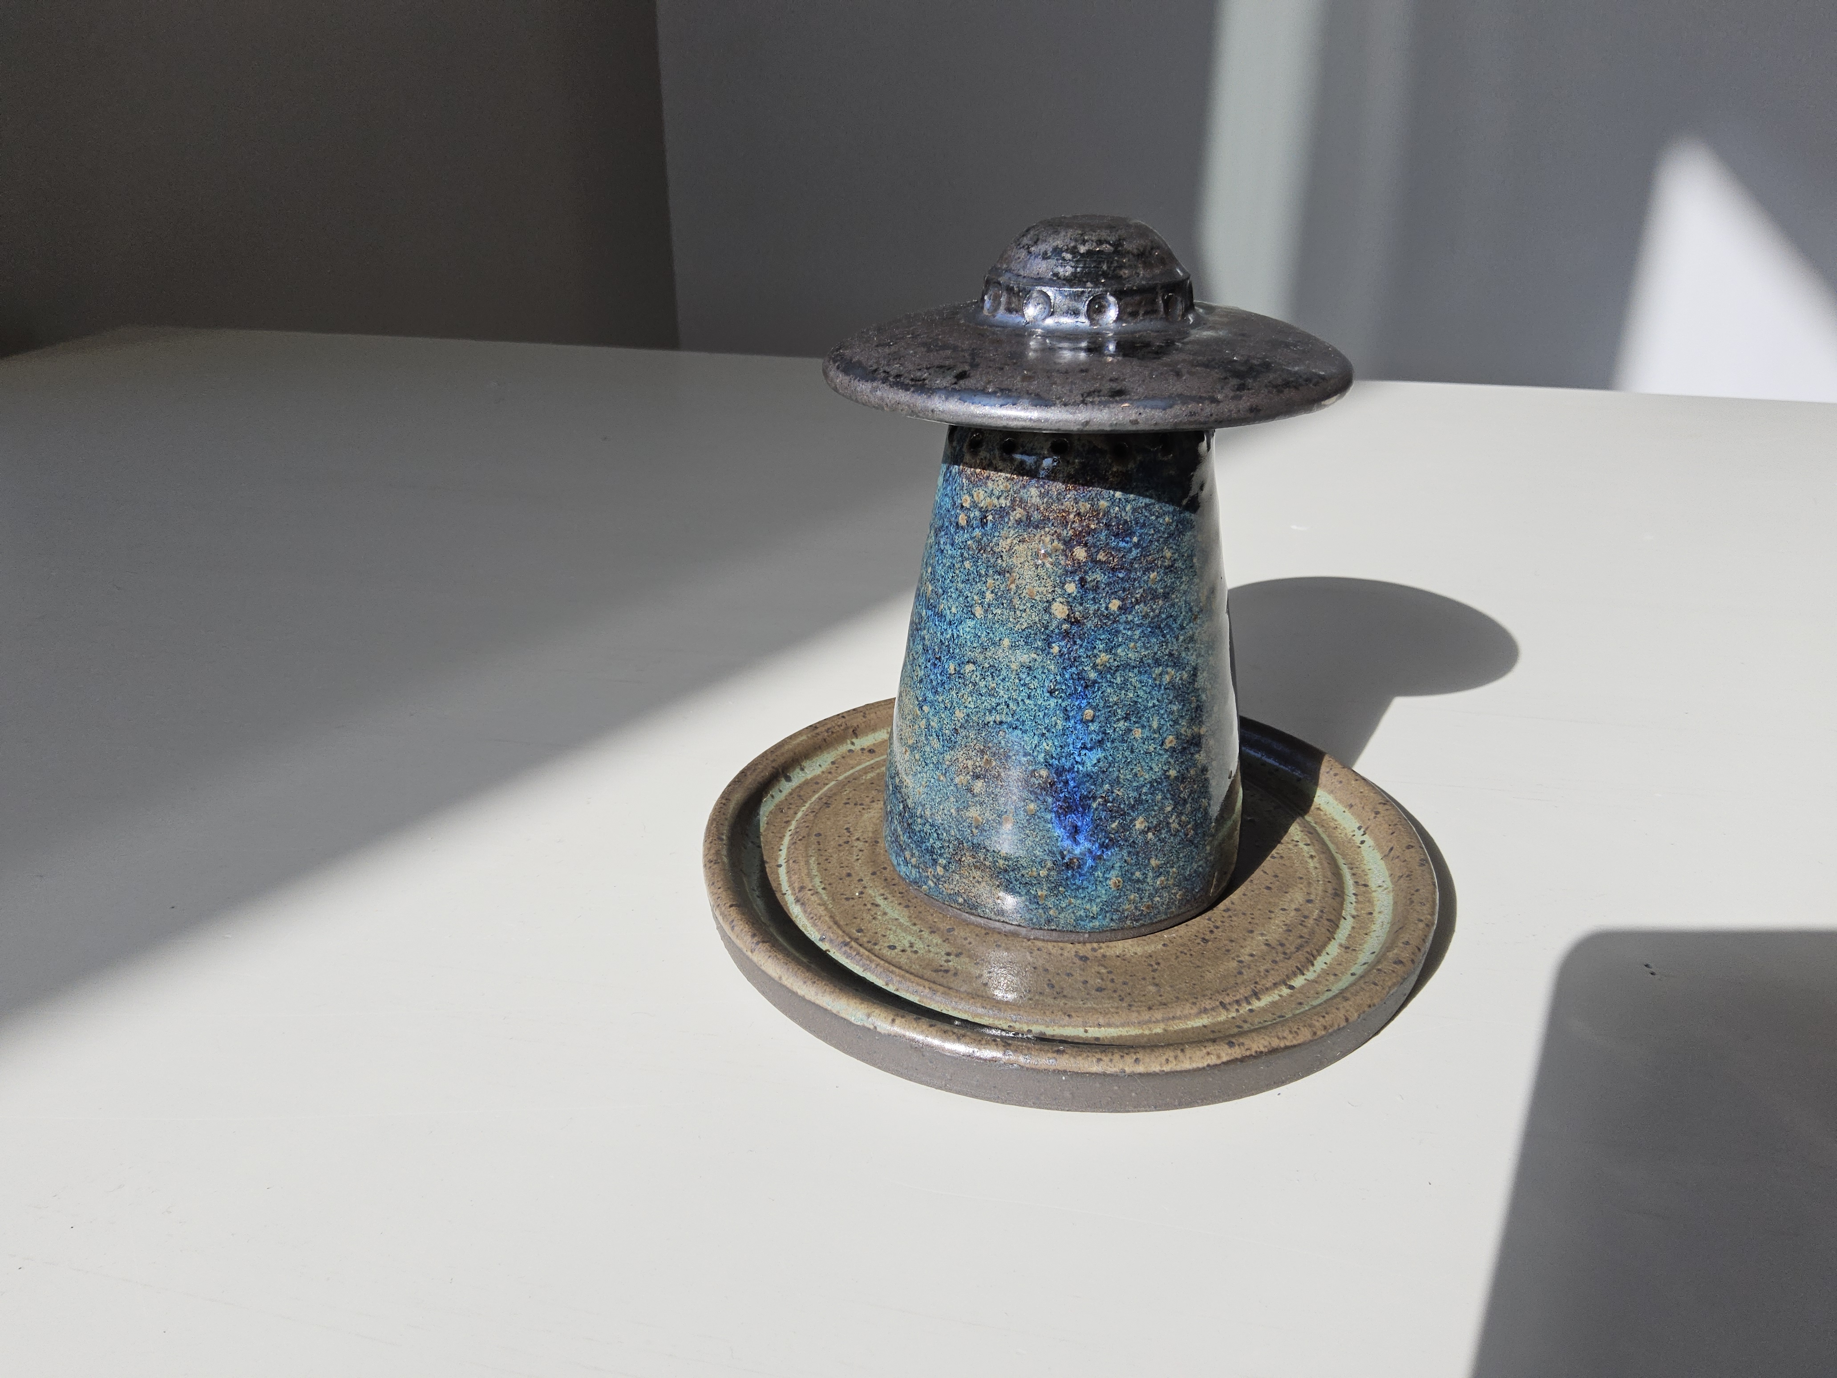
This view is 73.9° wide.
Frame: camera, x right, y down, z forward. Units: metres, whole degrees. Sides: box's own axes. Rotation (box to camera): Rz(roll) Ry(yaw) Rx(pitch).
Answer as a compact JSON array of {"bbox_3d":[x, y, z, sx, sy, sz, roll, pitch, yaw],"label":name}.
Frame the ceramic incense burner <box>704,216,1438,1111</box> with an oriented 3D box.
[{"bbox_3d":[0.029,-0.020,0.231,0.148,0.128,0.148,3,25,7],"label":"ceramic incense burner"}]

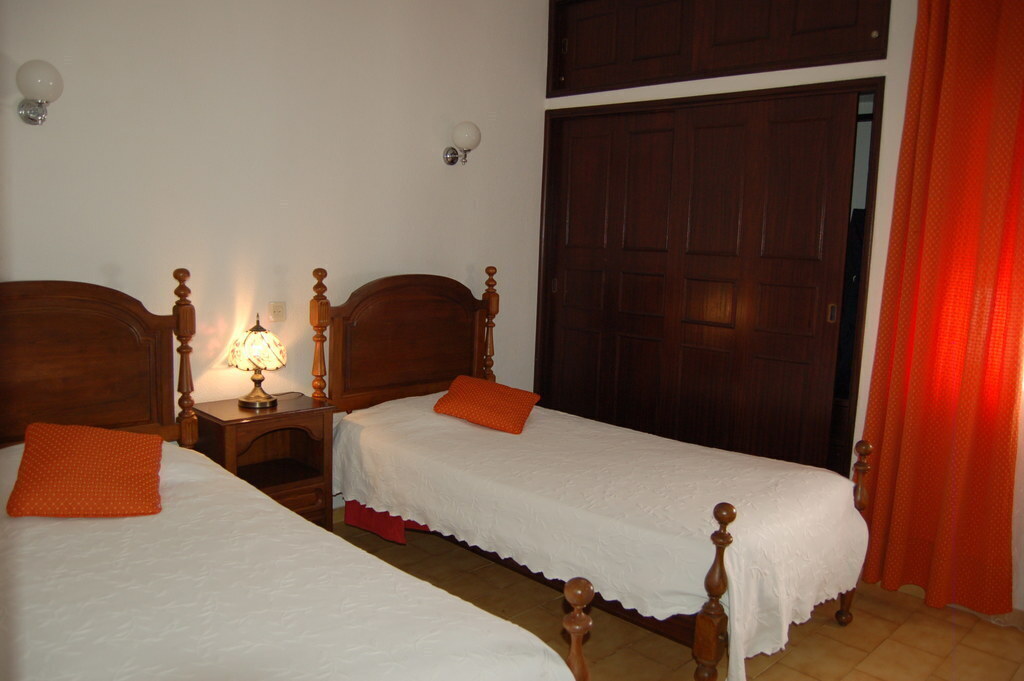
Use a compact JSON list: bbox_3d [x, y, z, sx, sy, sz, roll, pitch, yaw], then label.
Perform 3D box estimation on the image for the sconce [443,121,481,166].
[{"bbox_3d":[-0.243,-0.982,3.841,0.185,0.215,0.142,9,10,44],"label":"sconce"}]

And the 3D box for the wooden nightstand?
[{"bbox_3d":[-1.045,0.609,3.220,0.370,0.682,0.488,9,10,44],"label":"wooden nightstand"}]

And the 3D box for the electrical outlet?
[{"bbox_3d":[-1.029,-0.126,3.385,0.014,0.084,0.082,9,10,44],"label":"electrical outlet"}]

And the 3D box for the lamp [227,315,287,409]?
[{"bbox_3d":[-1.047,0.081,3.164,0.240,0.378,0.240,9,10,44],"label":"lamp"}]

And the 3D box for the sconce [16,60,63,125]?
[{"bbox_3d":[-1.602,-0.836,2.602,0.182,0.212,0.140,9,10,44],"label":"sconce"}]

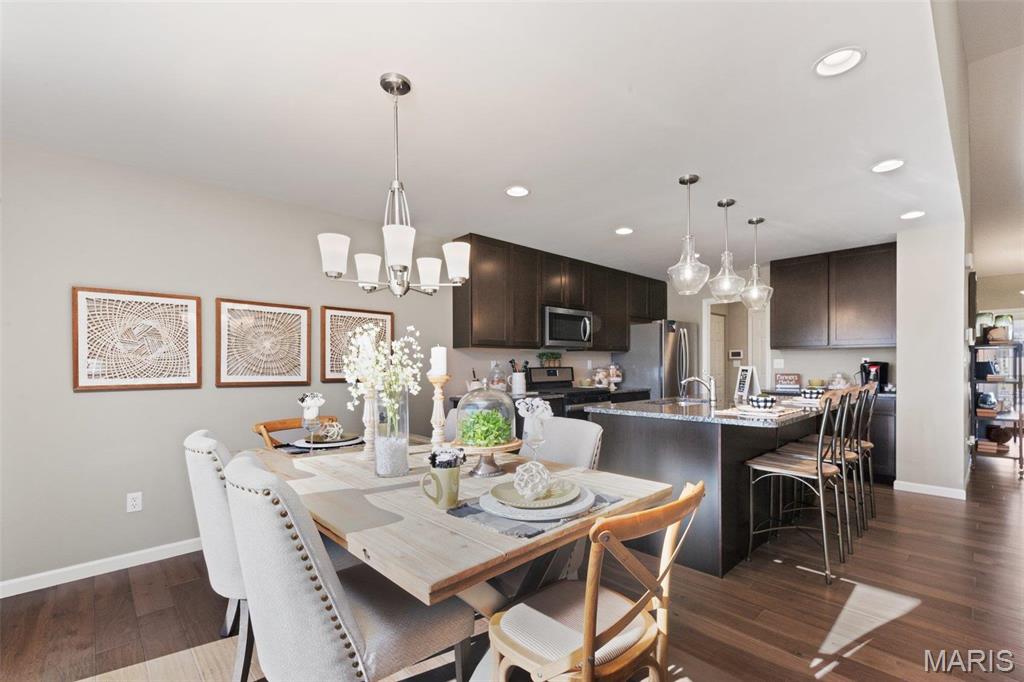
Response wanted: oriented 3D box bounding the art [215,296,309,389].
[{"bbox_3d":[-1.795,0.027,3.127,0.600,0.600,0.030,2,-4,-43],"label":"art"}]

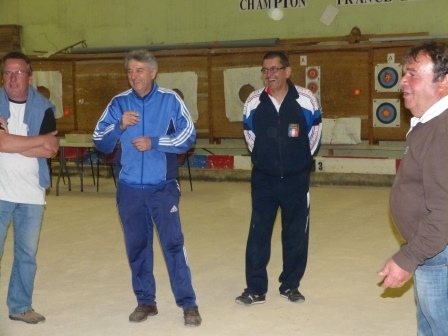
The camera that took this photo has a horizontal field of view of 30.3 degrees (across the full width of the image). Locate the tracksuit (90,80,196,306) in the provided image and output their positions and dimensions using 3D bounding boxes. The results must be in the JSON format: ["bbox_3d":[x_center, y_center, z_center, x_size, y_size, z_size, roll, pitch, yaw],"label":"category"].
[{"bbox_3d":[-0.504,0.166,5.283,0.620,1.430,0.370,0,6,14],"label":"tracksuit"}]

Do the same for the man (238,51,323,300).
[{"bbox_3d":[0.381,0.069,5.690,0.590,1.720,0.380,0,5,8],"label":"man"}]

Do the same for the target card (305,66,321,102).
[{"bbox_3d":[1.416,-1.283,13.256,0.235,0.640,0.015,1,6,22],"label":"target card"}]

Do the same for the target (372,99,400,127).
[{"bbox_3d":[2.524,-0.849,12.850,0.425,0.430,0.015,1,6,22],"label":"target"}]

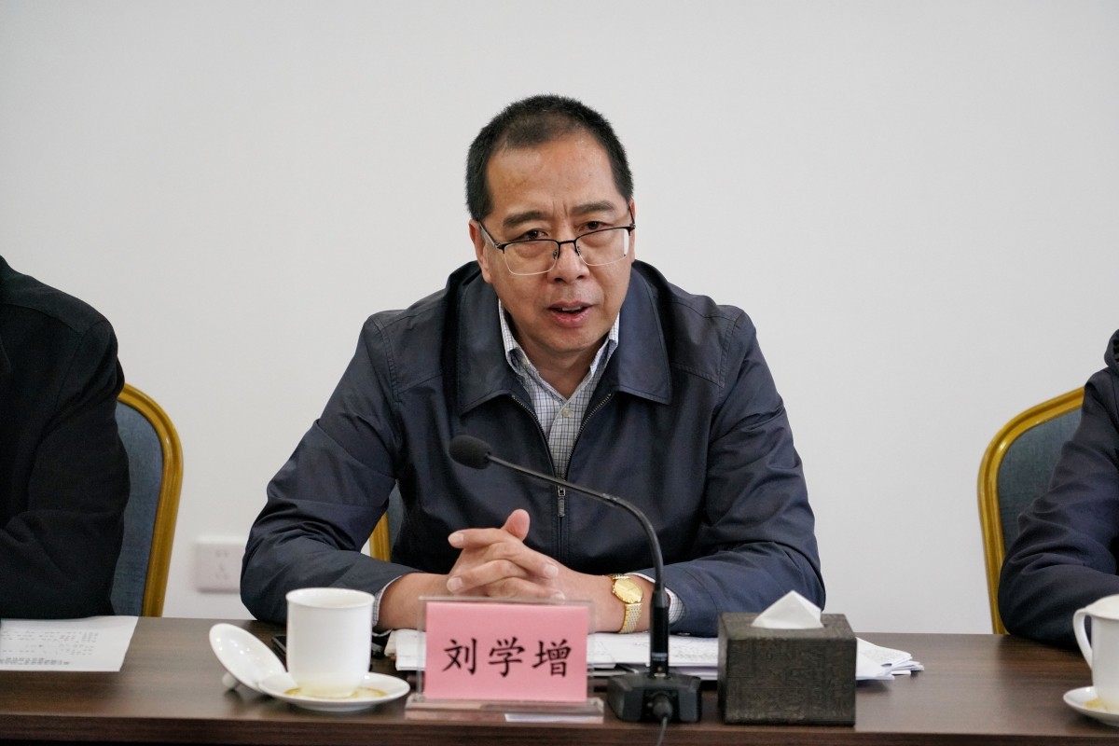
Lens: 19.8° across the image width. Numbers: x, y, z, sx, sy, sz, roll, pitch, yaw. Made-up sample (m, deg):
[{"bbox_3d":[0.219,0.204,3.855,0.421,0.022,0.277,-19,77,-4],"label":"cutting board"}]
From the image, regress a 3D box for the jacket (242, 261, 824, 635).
[{"bbox_3d":[-0.030,0.190,3.468,0.620,0.620,0.500,1,7,0],"label":"jacket"}]

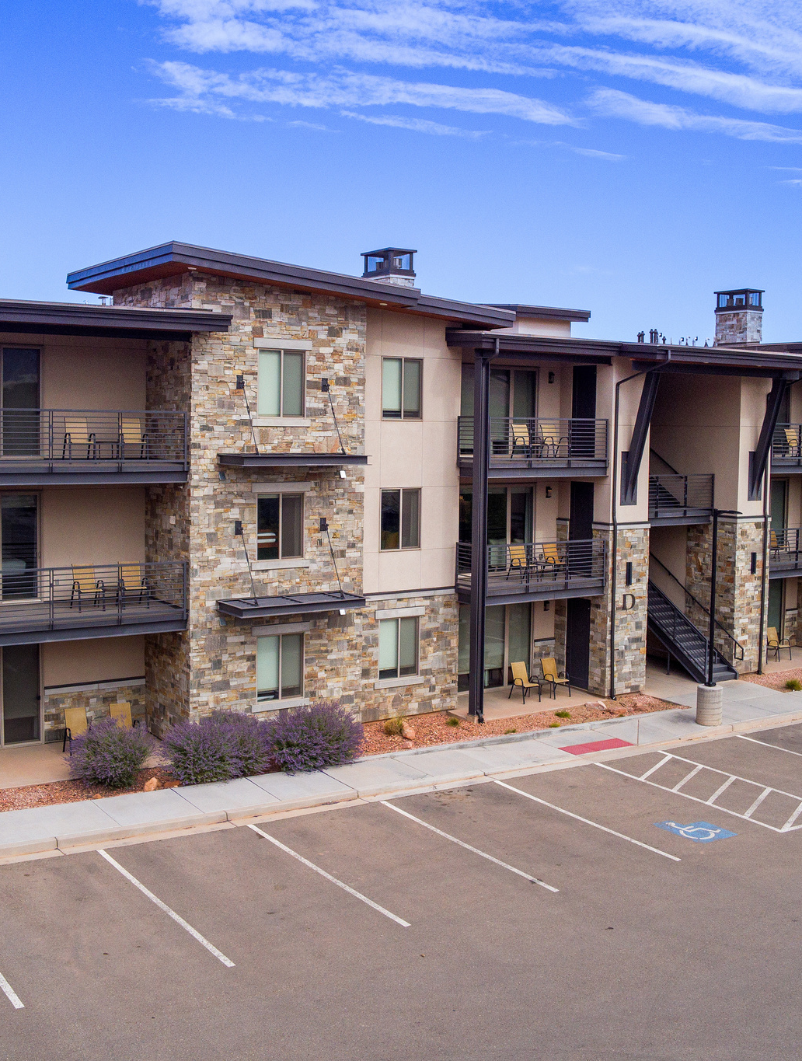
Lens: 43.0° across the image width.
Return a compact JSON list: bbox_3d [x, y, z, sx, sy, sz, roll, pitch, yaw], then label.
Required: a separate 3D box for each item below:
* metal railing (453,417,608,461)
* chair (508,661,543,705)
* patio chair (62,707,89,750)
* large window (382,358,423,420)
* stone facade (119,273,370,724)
[{"bbox_3d":[3.493,-2.290,26.711,3.900,1.220,1.100,-2,4,-31],"label":"metal railing"},{"bbox_3d":[3.269,3.985,26.700,0.580,0.940,0.700,-2,4,-31],"label":"chair"},{"bbox_3d":[-7.090,4.475,22.486,0.607,0.951,0.688,-2,5,-30],"label":"patio chair"},{"bbox_3d":[0.009,-3.516,25.324,1.164,1.498,0.121,-2,5,-30],"label":"large window"},{"bbox_3d":[-3.685,-0.600,24.322,4.200,9.900,4.000,-2,4,-31],"label":"stone facade"}]

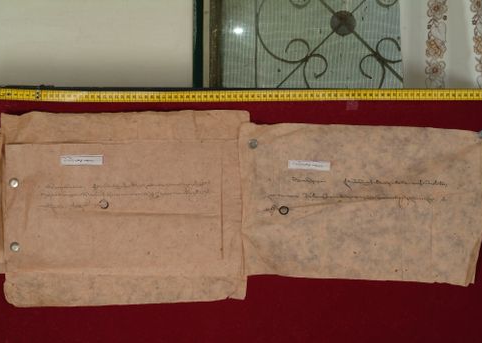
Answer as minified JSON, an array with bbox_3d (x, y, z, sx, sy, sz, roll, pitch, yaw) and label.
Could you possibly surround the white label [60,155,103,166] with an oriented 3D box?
[{"bbox_3d":[-0.268,-0.018,2.111,0.072,0.017,0.002,0,0,0],"label":"white label"}]

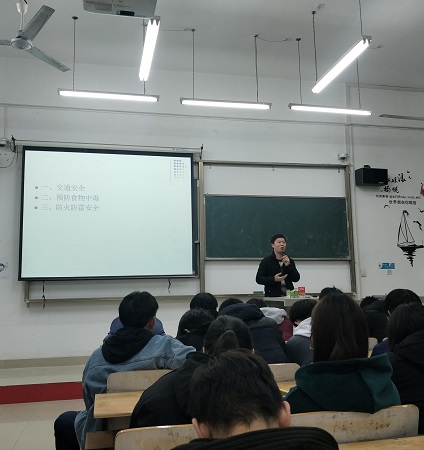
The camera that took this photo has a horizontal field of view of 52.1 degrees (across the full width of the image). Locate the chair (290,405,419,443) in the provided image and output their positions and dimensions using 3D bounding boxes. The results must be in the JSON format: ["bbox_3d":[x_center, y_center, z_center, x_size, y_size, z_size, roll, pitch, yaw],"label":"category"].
[{"bbox_3d":[0.383,0.988,1.494,0.460,0.800,0.470,1,-8,-13],"label":"chair"}]

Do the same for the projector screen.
[{"bbox_3d":[-1.448,-0.162,6.217,2.410,1.881,0.050,1,-8,-12],"label":"projector screen"}]

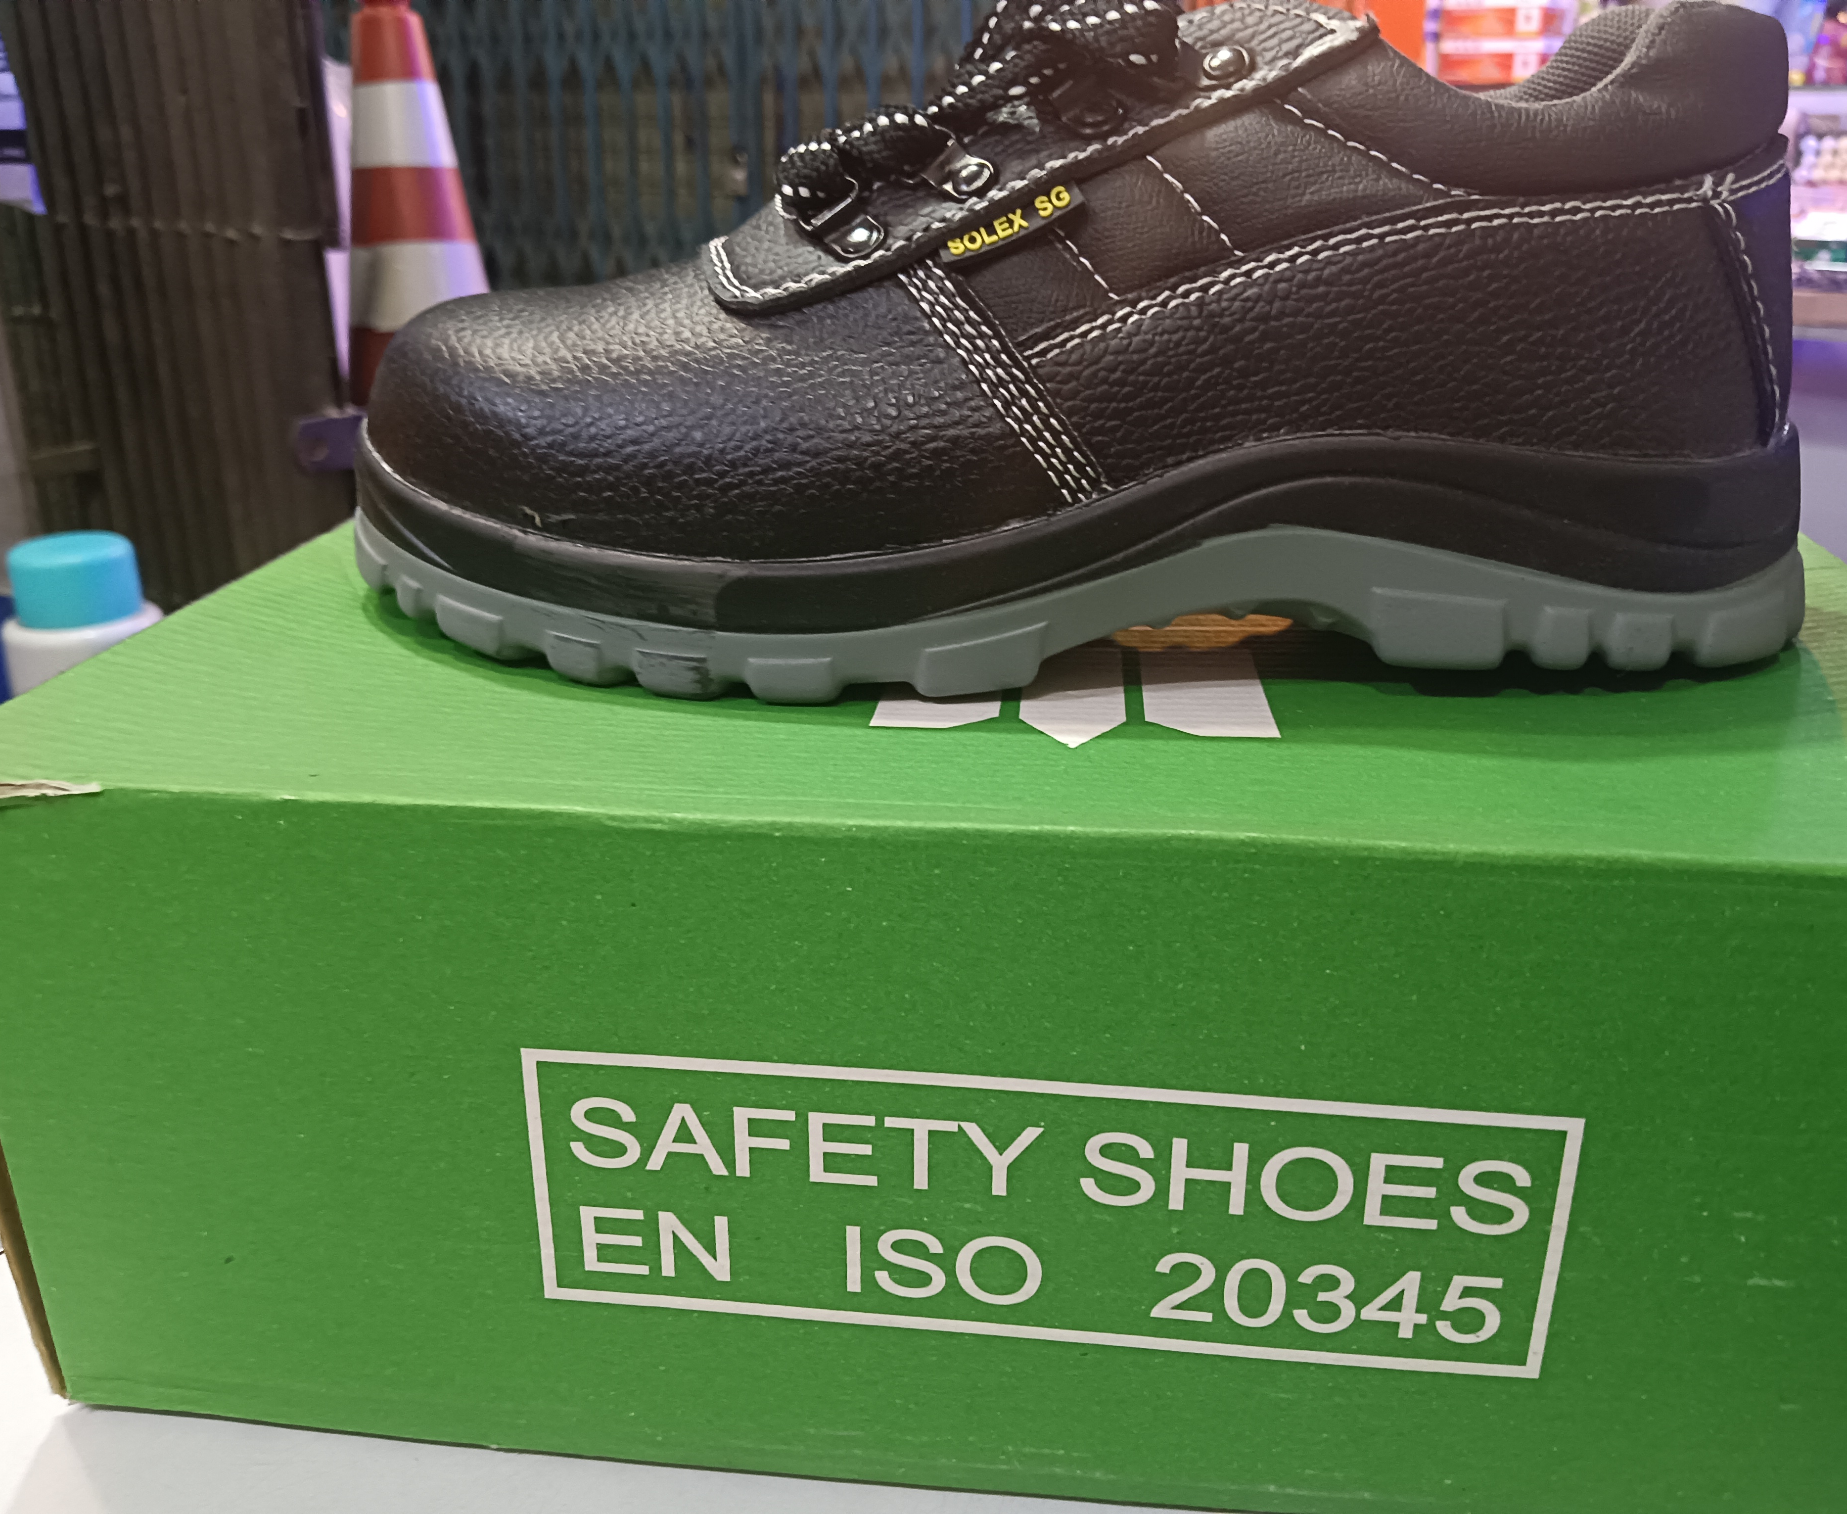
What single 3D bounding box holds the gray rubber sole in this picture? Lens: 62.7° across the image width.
[{"bbox_3d":[0.025,-0.044,0.296,0.288,0.033,0.106,1,23,3],"label":"gray rubber sole"}]

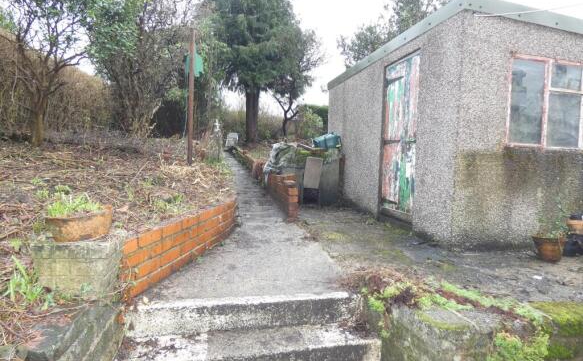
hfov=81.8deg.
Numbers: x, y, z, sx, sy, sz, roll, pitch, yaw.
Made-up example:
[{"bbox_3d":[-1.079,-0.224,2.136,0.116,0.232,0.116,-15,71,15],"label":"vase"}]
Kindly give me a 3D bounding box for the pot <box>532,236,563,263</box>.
[{"bbox_3d":[2.175,0.584,2.850,0.230,0.210,0.230,2,4,0],"label":"pot"}]

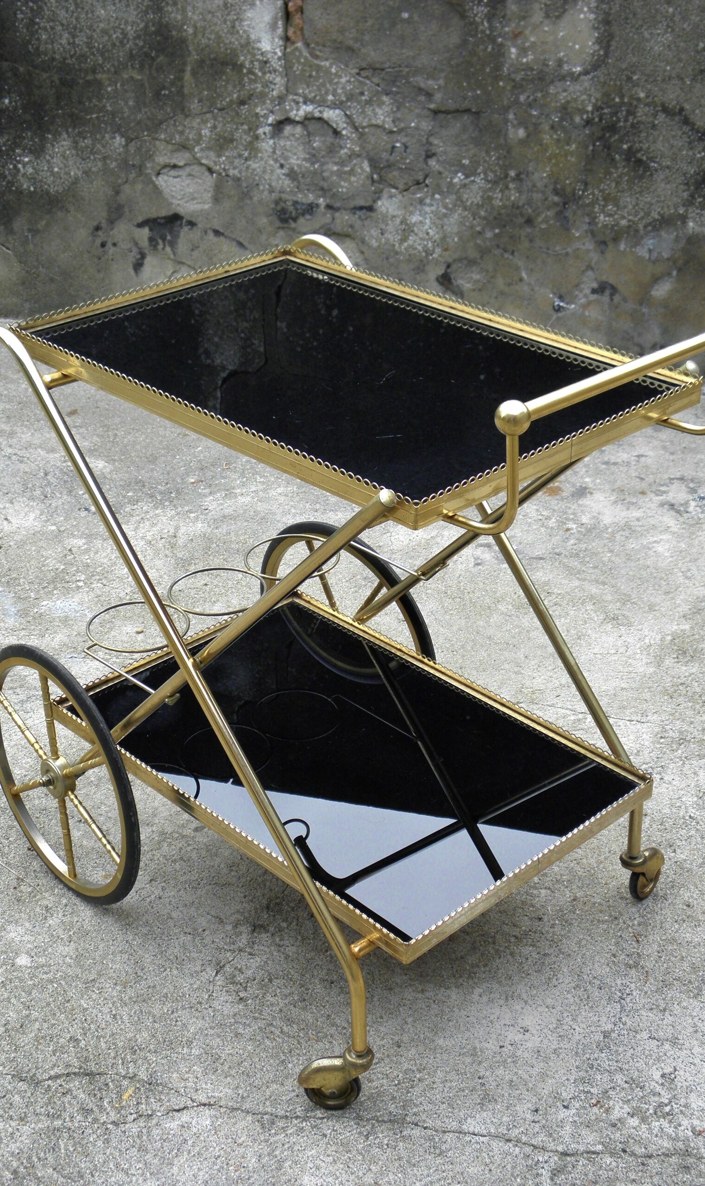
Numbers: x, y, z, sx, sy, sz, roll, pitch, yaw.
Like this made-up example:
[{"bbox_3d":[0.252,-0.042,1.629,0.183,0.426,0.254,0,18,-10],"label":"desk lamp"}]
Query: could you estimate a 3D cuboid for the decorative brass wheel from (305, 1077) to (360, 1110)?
[{"bbox_3d":[-0.020,0.499,1.524,0.055,0.055,0.015,2,29,4],"label":"decorative brass wheel"}]

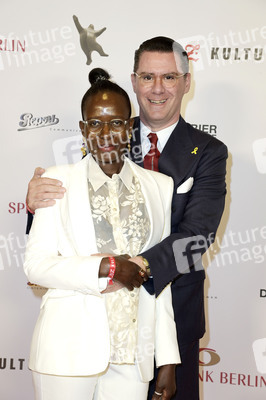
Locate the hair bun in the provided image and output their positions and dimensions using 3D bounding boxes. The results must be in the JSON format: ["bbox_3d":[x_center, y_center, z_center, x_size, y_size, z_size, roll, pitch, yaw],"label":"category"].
[{"bbox_3d":[-0.103,-0.375,2.200,0.067,0.052,0.066,1,6,-3],"label":"hair bun"}]

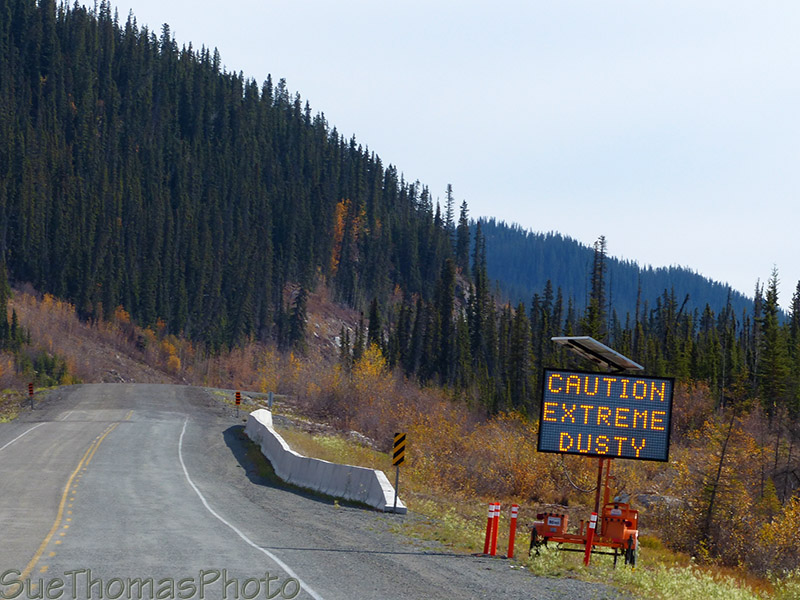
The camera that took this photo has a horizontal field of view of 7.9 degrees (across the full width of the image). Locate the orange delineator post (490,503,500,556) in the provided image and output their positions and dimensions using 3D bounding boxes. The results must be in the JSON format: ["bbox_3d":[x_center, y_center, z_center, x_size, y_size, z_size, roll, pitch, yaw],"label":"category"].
[{"bbox_3d":[1.850,4.429,112.000,0.100,1.020,0.100,4,-1,2],"label":"orange delineator post"}]

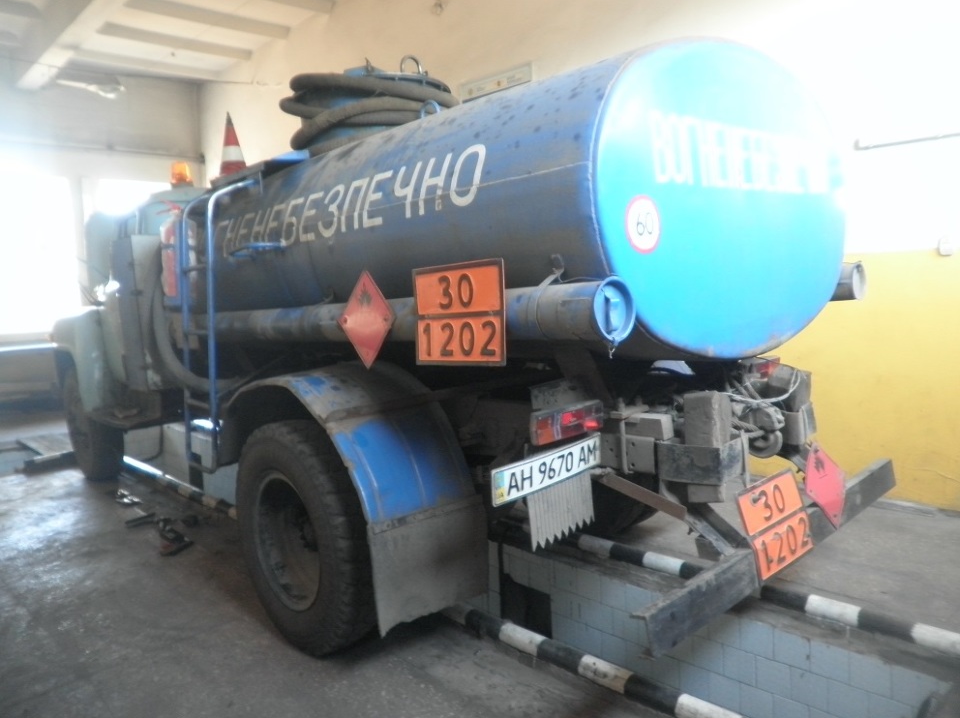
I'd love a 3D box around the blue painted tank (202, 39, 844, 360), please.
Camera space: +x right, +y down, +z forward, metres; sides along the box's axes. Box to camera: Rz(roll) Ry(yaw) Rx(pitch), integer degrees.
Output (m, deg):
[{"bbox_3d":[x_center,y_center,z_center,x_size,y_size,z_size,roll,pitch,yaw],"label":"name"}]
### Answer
[{"bbox_3d":[0.029,-0.582,3.434,1.687,1.083,2.720,-7,7,-42],"label":"blue painted tank"}]

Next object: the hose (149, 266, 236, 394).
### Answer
[{"bbox_3d":[-1.645,-0.200,4.154,0.170,0.780,1.120,-7,7,-42],"label":"hose"}]

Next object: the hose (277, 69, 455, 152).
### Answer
[{"bbox_3d":[-0.590,-1.268,3.989,0.930,0.420,0.930,-3,5,0],"label":"hose"}]

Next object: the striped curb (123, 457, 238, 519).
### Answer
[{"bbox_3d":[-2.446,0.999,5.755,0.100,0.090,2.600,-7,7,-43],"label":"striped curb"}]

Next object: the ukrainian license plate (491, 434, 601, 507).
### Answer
[{"bbox_3d":[0.232,0.354,2.363,0.525,0.117,0.018,-12,12,-42],"label":"ukrainian license plate"}]

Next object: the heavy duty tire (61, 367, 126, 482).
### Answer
[{"bbox_3d":[-3.146,0.505,5.882,0.240,0.950,0.950,-7,7,-42],"label":"heavy duty tire"}]

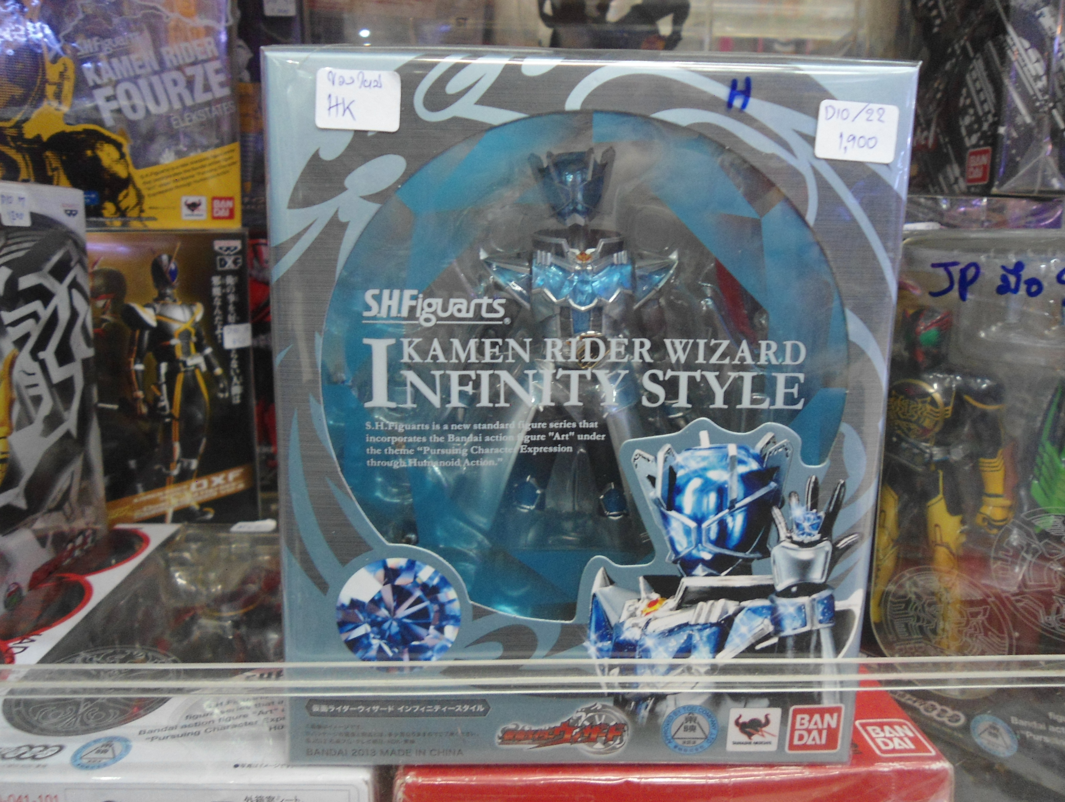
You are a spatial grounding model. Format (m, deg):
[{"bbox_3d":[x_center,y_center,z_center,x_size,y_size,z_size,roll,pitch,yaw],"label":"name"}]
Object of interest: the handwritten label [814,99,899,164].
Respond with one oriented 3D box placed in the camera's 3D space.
[{"bbox_3d":[0.084,-0.070,0.209,0.021,0.015,0.001,4,9,-2],"label":"handwritten label"}]

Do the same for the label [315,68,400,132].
[{"bbox_3d":[-0.044,-0.077,0.205,0.021,0.015,0.001,2,9,-1],"label":"label"}]

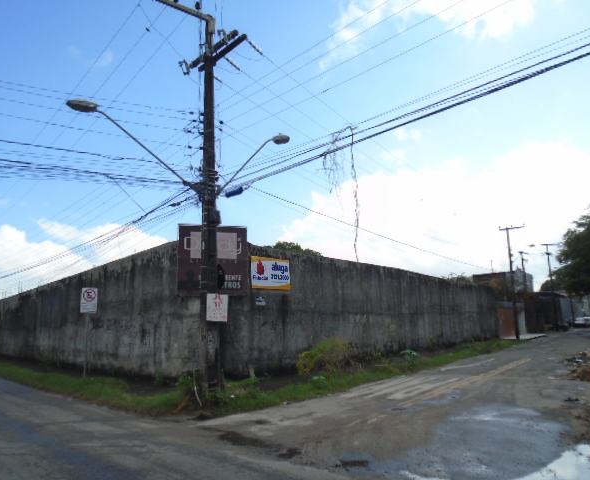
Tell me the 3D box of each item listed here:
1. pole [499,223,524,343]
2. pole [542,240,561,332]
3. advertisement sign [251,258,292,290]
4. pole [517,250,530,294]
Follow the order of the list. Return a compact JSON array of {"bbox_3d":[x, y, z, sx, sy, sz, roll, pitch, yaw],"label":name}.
[{"bbox_3d":[17.061,3.293,37.776,1.950,8.947,0.380,-9,-12,36],"label":"pole"},{"bbox_3d":[30.173,5.464,56.378,1.900,10.126,0.400,-9,-12,36],"label":"pole"},{"bbox_3d":[-0.746,1.076,15.400,0.050,1.000,1.850,-9,-13,38],"label":"advertisement sign"},{"bbox_3d":[23.742,5.348,49.728,1.500,8.393,0.400,5,-12,-34],"label":"pole"}]

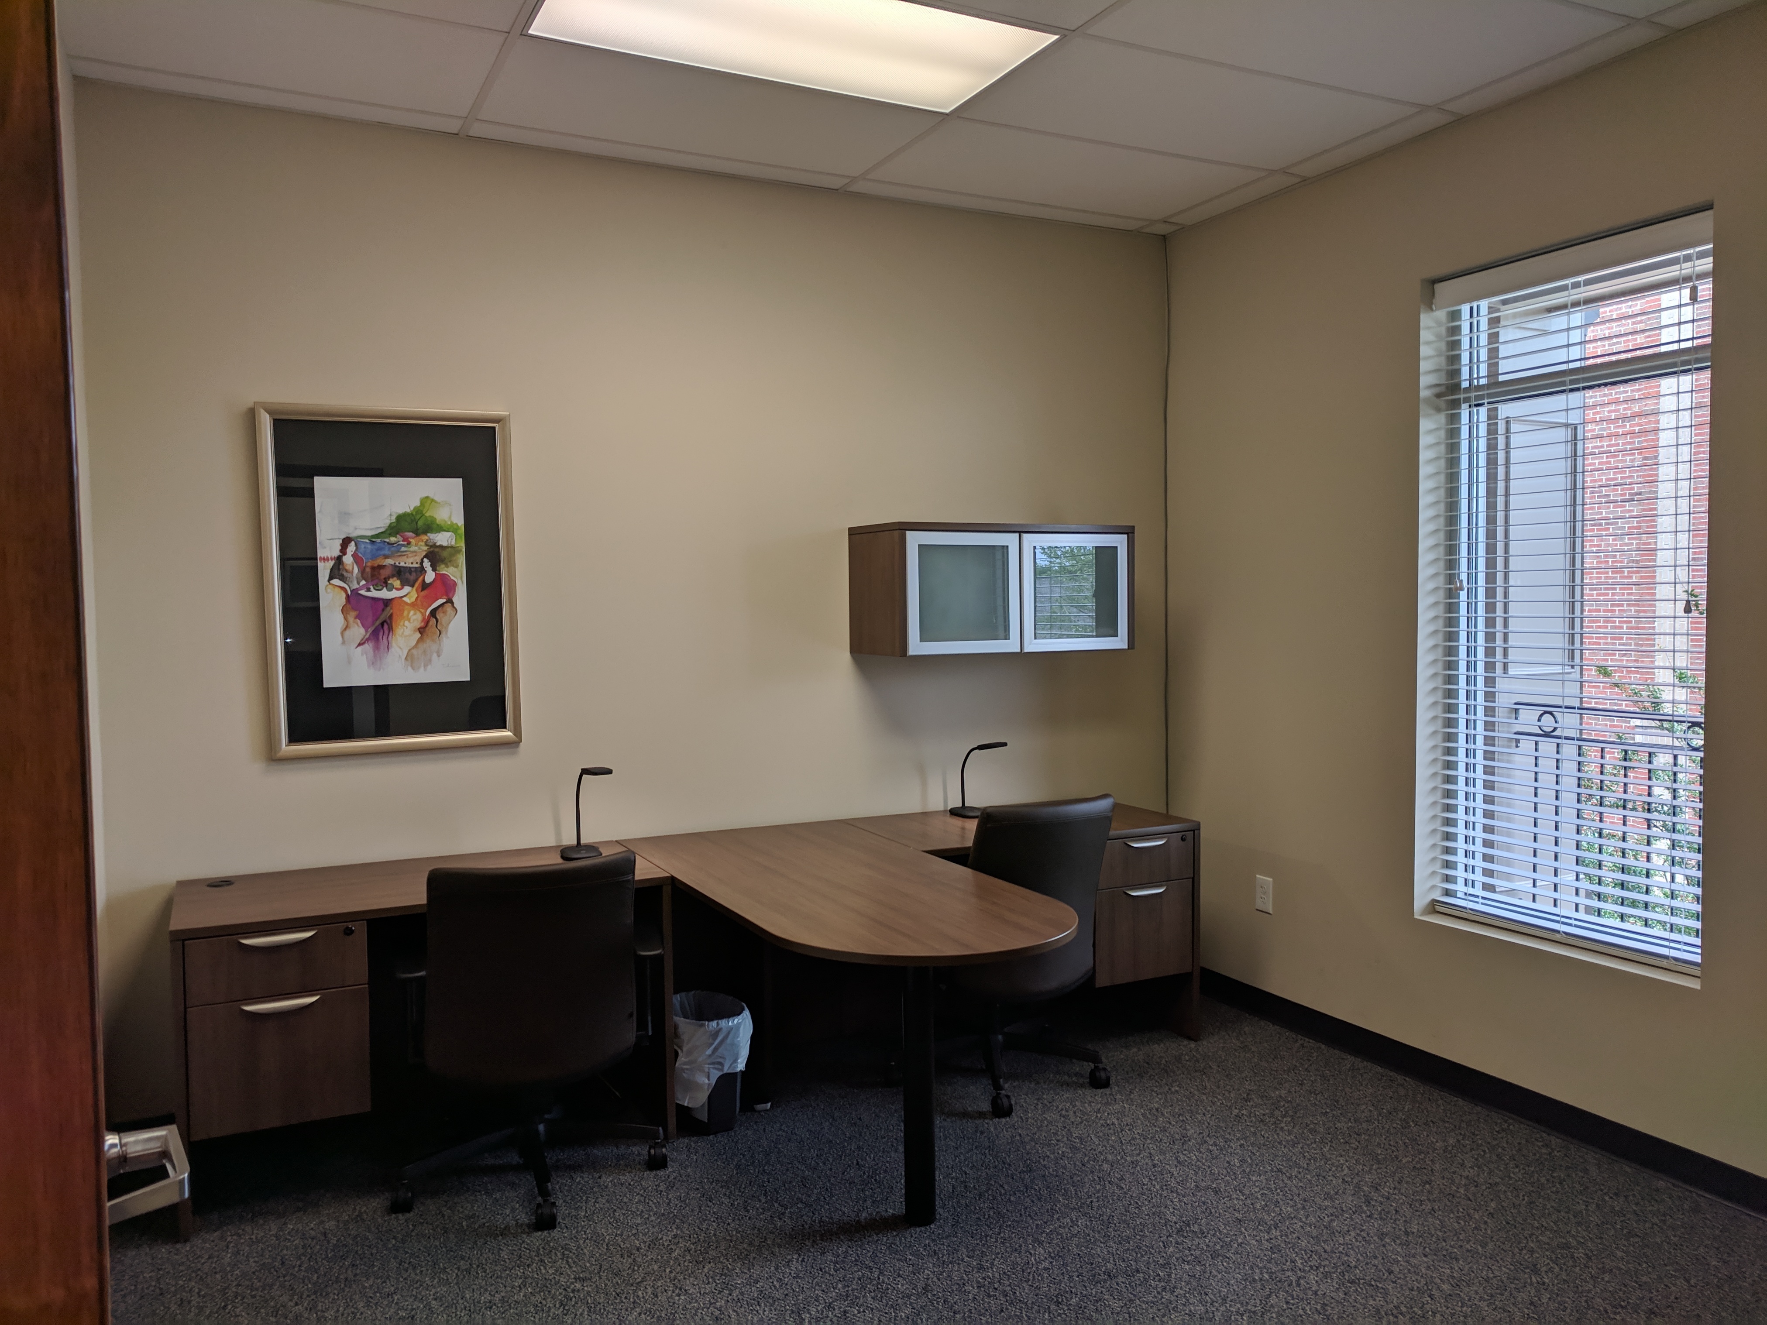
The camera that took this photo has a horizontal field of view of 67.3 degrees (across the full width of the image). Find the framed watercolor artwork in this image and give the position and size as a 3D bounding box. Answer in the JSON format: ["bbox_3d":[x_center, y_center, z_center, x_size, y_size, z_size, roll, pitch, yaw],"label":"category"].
[{"bbox_3d":[-1.392,-0.234,3.789,0.680,0.978,0.035,-2,3,-27],"label":"framed watercolor artwork"}]

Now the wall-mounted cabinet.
[{"bbox_3d":[0.374,-0.246,4.499,0.909,0.421,0.361,-2,3,-27],"label":"wall-mounted cabinet"}]

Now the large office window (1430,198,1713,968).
[{"bbox_3d":[1.887,-0.173,3.665,0.069,1.906,0.863,-2,3,-27],"label":"large office window"}]

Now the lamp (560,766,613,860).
[{"bbox_3d":[-0.869,0.438,3.872,0.153,0.257,0.139,1,3,25],"label":"lamp"}]

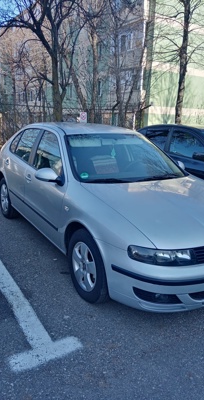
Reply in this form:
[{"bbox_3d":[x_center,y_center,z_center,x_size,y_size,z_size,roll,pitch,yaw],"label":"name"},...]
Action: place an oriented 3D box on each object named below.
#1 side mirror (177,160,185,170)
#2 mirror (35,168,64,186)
[{"bbox_3d":[0.969,-0.416,3.791,0.220,0.150,0.160,-10,19,-39],"label":"side mirror"},{"bbox_3d":[-0.508,-0.228,2.884,0.220,0.150,0.160,-5,16,-24],"label":"mirror"}]

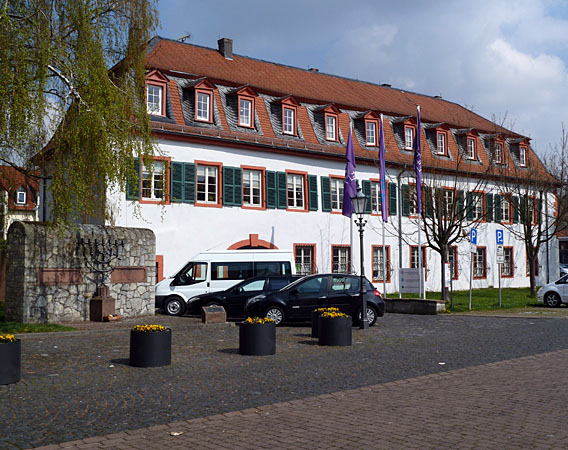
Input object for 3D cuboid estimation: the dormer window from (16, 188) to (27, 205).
[{"bbox_3d":[-23.475,-2.531,62.000,1.000,1.500,1.000,2,-4,-33],"label":"dormer window"}]

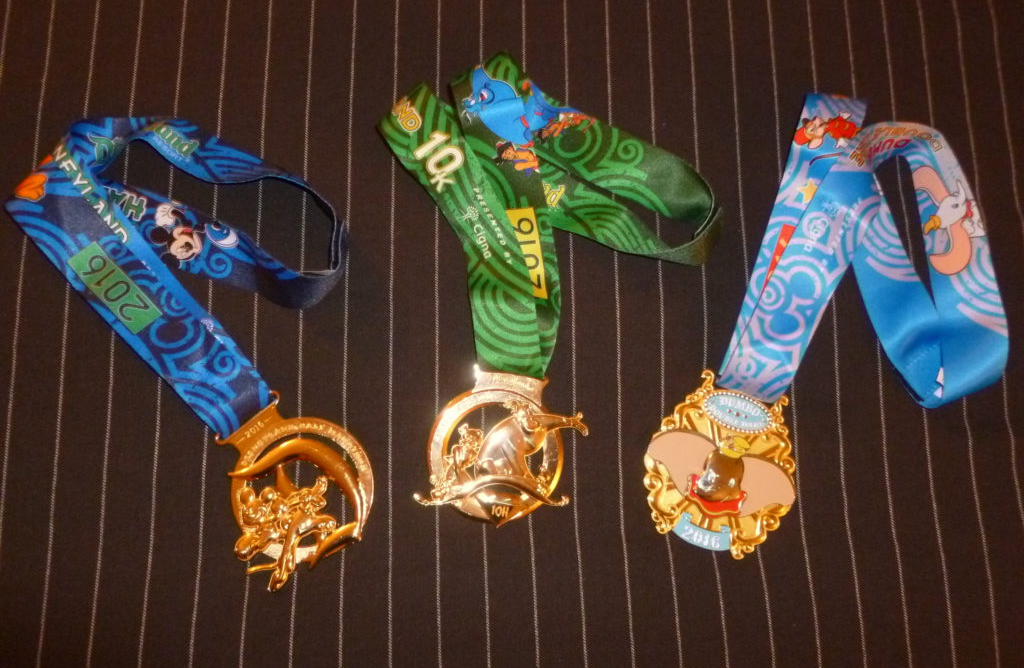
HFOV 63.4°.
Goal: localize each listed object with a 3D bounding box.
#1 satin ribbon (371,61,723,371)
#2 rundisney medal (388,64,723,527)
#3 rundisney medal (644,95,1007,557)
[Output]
[{"bbox_3d":[0.021,-0.075,0.500,0.213,0.030,0.209,5,79,-2],"label":"satin ribbon"},{"bbox_3d":[0.018,-0.034,0.492,0.213,0.030,0.293,5,79,-2],"label":"rundisney medal"},{"bbox_3d":[0.202,-0.005,0.497,0.200,0.028,0.300,15,79,0],"label":"rundisney medal"}]

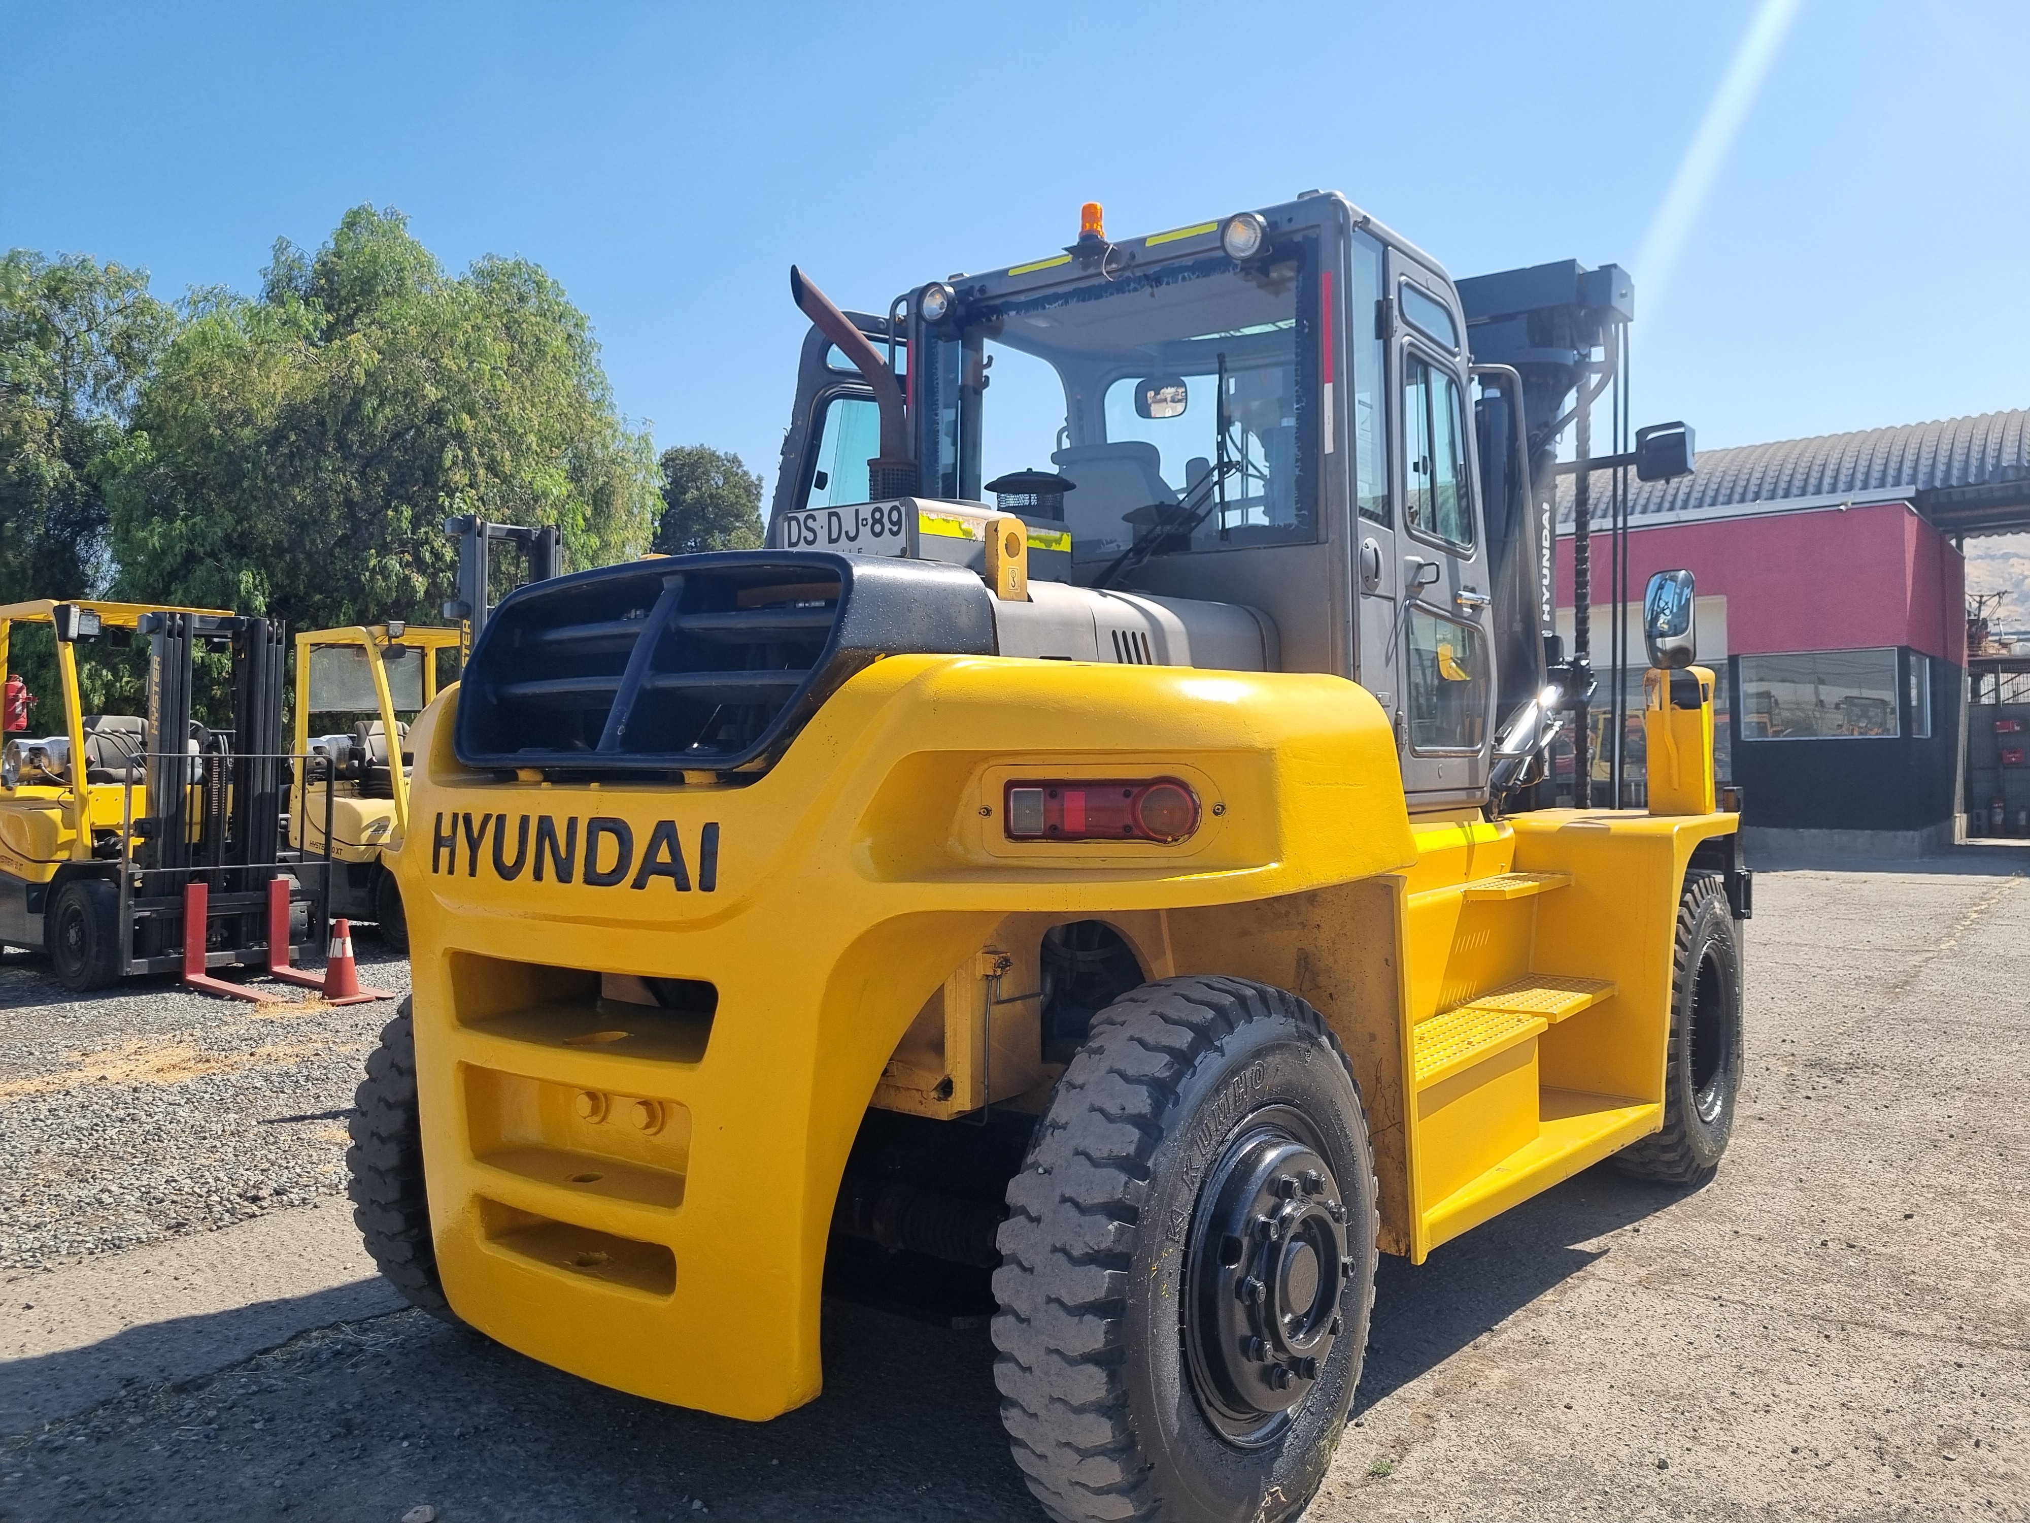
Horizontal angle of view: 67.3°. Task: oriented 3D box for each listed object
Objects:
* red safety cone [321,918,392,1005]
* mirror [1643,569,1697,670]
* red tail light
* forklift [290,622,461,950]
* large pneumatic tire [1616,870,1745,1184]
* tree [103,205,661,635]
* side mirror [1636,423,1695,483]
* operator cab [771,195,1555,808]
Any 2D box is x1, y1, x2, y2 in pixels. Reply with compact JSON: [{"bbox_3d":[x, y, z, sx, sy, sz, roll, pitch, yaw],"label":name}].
[{"bbox_3d":[-3.700,1.085,8.500,0.310,0.460,0.310,0,0,38],"label":"red safety cone"},{"bbox_3d":[2.169,-0.470,5.050,0.080,0.340,0.200,0,0,-40],"label":"mirror"},{"bbox_3d":[0.149,0.087,2.600,0.335,0.110,0.060,0,0,6],"label":"red tail light"},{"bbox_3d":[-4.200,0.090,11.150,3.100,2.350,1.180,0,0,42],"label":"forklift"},{"bbox_3d":[2.153,0.862,4.970,0.280,1.030,1.030,0,0,38],"label":"large pneumatic tire"},{"bbox_3d":[-7.900,-2.700,19.200,6.800,7.900,6.600,0,0,-22],"label":"tree"},{"bbox_3d":[2.028,-0.966,4.750,0.070,0.180,0.190,0,0,-37],"label":"side mirror"},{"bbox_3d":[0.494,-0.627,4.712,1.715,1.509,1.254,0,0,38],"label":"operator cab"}]

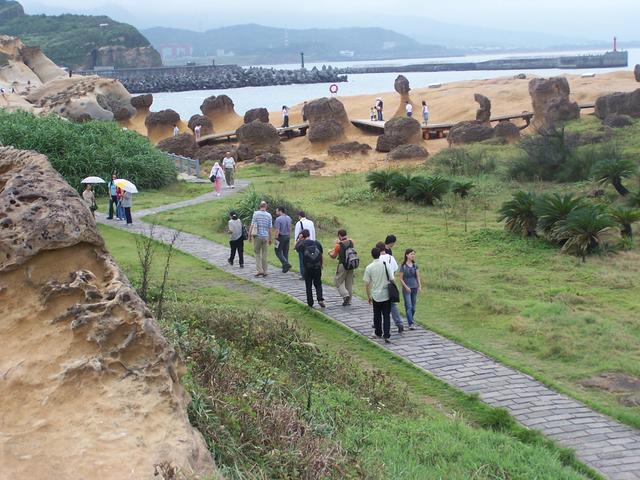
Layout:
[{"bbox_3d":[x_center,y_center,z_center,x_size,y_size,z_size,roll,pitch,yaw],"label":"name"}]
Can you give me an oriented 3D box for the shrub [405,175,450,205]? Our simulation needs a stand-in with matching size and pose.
[{"bbox_3d":[4.261,-2.061,49.217,1.800,1.150,1.700,-2,8,0],"label":"shrub"}]

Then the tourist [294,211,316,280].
[{"bbox_3d":[-0.369,0.176,31.275,0.520,1.720,0.380,-4,9,-17],"label":"tourist"}]

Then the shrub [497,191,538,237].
[{"bbox_3d":[6.040,-0.802,37.500,1.400,1.250,1.400,-2,8,0],"label":"shrub"}]

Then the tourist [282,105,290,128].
[{"bbox_3d":[-2.380,-8.738,88.000,0.450,1.560,0.480,-1,8,8],"label":"tourist"}]

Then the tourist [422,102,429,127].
[{"bbox_3d":[6.984,-8.374,82.000,0.420,1.580,0.420,-1,8,5],"label":"tourist"}]

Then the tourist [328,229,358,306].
[{"bbox_3d":[0.518,0.595,27.300,0.580,1.690,0.550,-9,10,-38],"label":"tourist"}]

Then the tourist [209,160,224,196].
[{"bbox_3d":[-4.763,-2.821,57.000,0.680,1.580,0.420,0,9,15],"label":"tourist"}]

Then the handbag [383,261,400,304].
[{"bbox_3d":[1.319,0.762,22.750,0.200,0.740,0.340,4,10,35],"label":"handbag"}]

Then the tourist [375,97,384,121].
[{"bbox_3d":[4.513,-9.851,93.880,0.450,1.660,0.520,-3,9,-11],"label":"tourist"}]

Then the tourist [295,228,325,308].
[{"bbox_3d":[-0.231,0.615,27.200,0.620,1.700,0.500,-4,9,-14],"label":"tourist"}]

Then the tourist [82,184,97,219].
[{"bbox_3d":[-9.195,-1.556,49.386,0.520,1.570,0.400,-4,9,-14],"label":"tourist"}]

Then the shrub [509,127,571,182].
[{"bbox_3d":[9.934,-3.893,55.333,2.900,2.300,2.500,-2,8,0],"label":"shrub"}]

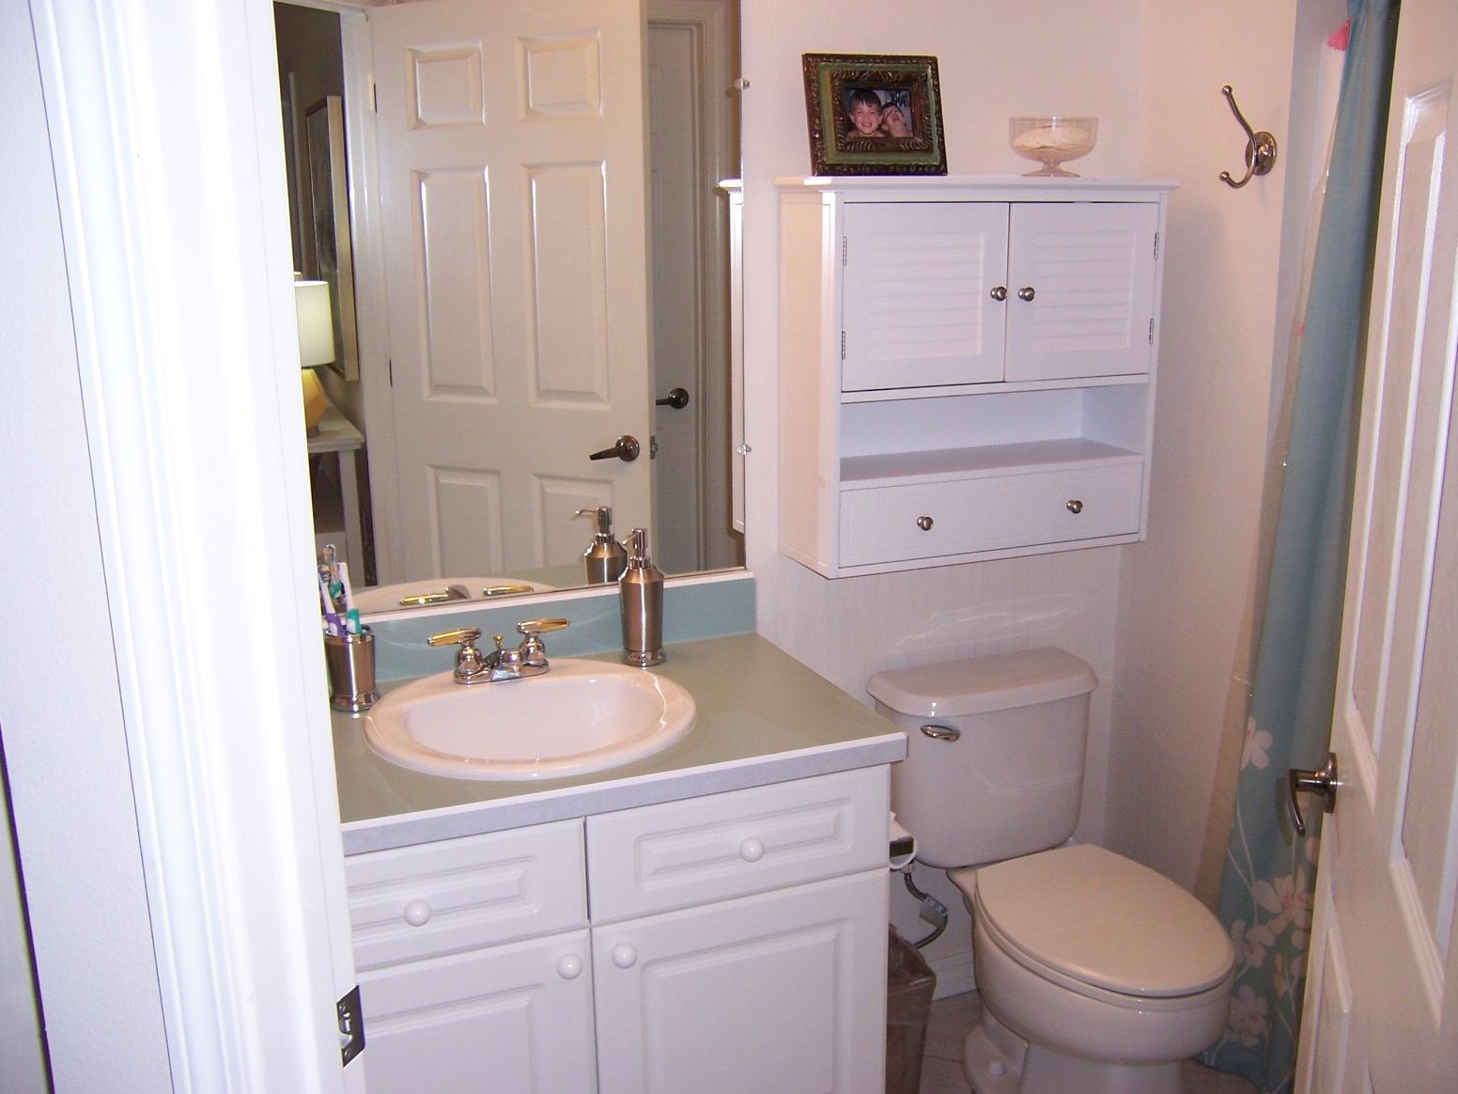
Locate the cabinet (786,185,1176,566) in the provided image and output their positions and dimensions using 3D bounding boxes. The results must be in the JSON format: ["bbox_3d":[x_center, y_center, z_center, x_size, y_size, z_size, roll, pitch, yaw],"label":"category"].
[{"bbox_3d":[0.419,-0.306,2.382,0.659,0.634,0.215,-6,14,-21],"label":"cabinet"}]

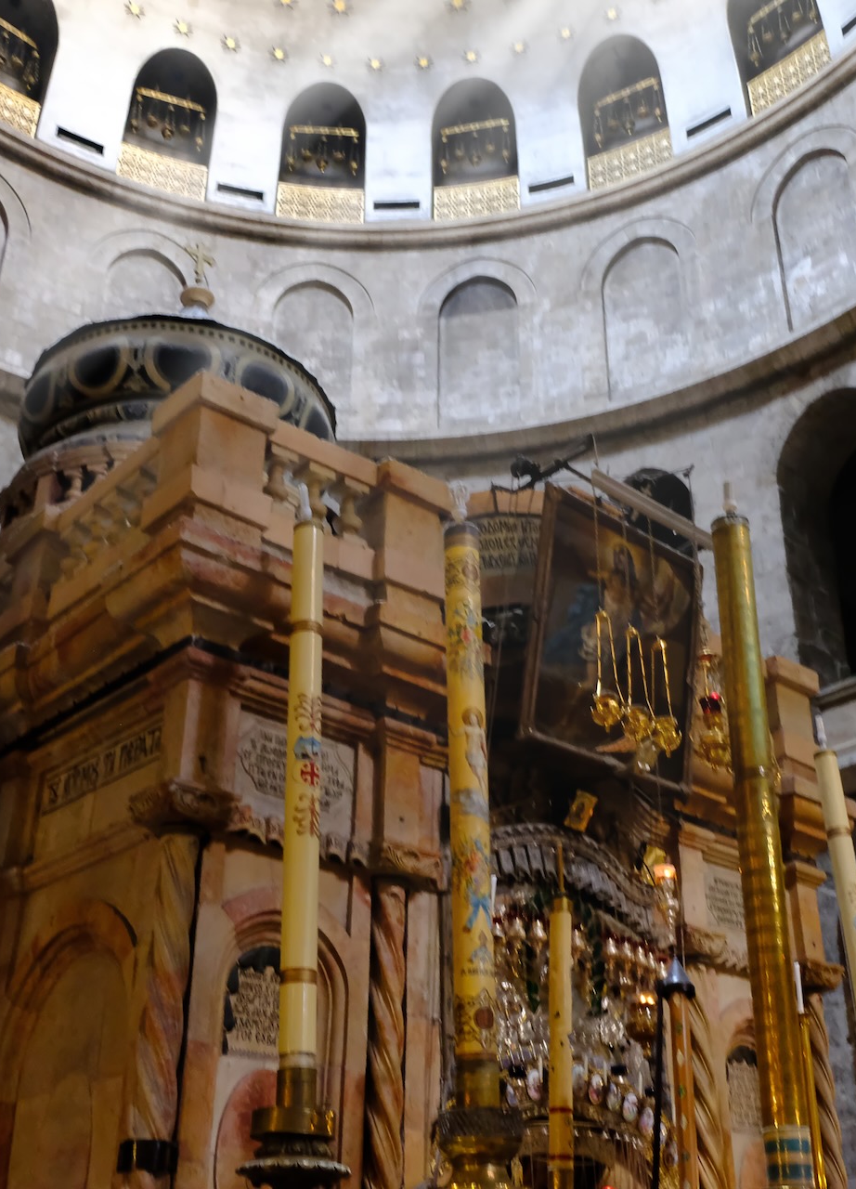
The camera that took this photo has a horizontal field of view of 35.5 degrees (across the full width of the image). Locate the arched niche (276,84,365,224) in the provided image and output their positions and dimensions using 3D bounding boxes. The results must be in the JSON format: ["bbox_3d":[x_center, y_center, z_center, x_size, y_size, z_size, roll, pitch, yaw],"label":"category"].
[{"bbox_3d":[-2.230,-9.188,28.443,1.760,3.980,0.800,4,-28,-5],"label":"arched niche"}]

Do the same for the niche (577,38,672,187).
[{"bbox_3d":[4.147,-9.781,27.374,1.746,3.941,0.750,-14,-31,26],"label":"niche"}]

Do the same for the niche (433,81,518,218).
[{"bbox_3d":[1.084,-9.223,28.287,1.760,3.980,0.800,-5,-28,11],"label":"niche"}]

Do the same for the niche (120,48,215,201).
[{"bbox_3d":[-5.422,-9.661,27.789,1.746,3.941,0.750,12,-30,-21],"label":"niche"}]

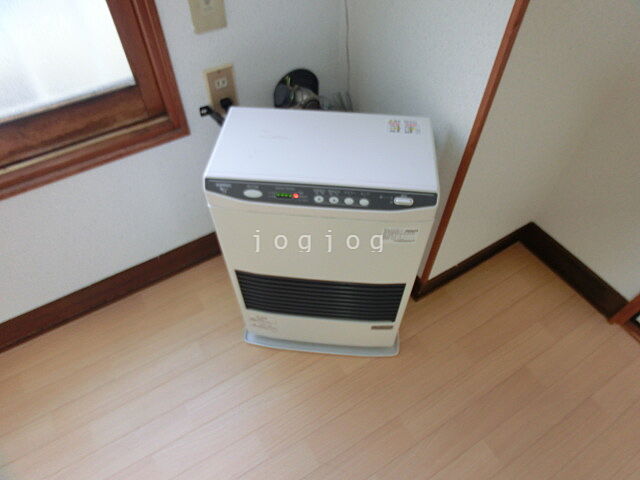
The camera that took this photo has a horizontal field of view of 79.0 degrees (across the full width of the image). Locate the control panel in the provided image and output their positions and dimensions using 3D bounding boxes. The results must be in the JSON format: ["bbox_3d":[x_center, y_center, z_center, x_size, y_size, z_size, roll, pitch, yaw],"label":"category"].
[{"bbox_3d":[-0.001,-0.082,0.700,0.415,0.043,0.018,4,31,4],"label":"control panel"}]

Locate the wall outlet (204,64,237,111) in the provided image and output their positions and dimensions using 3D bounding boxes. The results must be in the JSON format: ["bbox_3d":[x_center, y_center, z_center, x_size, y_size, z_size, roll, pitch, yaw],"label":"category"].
[{"bbox_3d":[-0.233,-0.360,0.949,0.070,0.120,0.010,-25,55,-19],"label":"wall outlet"}]

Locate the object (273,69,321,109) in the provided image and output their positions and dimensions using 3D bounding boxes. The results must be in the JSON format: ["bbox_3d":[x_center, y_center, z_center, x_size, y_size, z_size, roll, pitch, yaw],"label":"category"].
[{"bbox_3d":[-0.051,-0.386,1.067,0.145,0.145,0.036,-25,55,-19],"label":"object"}]

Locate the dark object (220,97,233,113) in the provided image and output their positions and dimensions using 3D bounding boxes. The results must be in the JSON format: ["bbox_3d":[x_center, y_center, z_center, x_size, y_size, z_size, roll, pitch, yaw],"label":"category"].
[{"bbox_3d":[-0.229,-0.335,0.956,0.028,0.030,0.030,-25,55,-19],"label":"dark object"}]

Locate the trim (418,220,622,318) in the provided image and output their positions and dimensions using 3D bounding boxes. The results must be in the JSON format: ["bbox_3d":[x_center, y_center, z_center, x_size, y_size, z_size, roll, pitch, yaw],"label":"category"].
[{"bbox_3d":[0.597,0.181,1.174,0.484,0.092,0.366,-25,55,-19],"label":"trim"}]

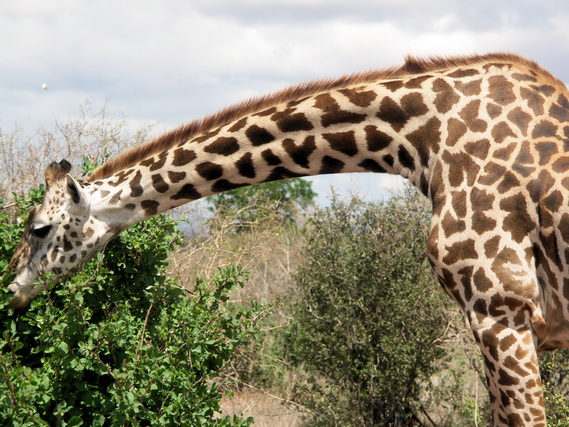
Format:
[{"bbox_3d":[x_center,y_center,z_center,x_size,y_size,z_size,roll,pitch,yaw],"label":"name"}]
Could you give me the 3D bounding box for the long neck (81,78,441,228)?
[{"bbox_3d":[-0.066,-0.201,15.300,1.768,0.645,0.400,-12,0,0],"label":"long neck"}]

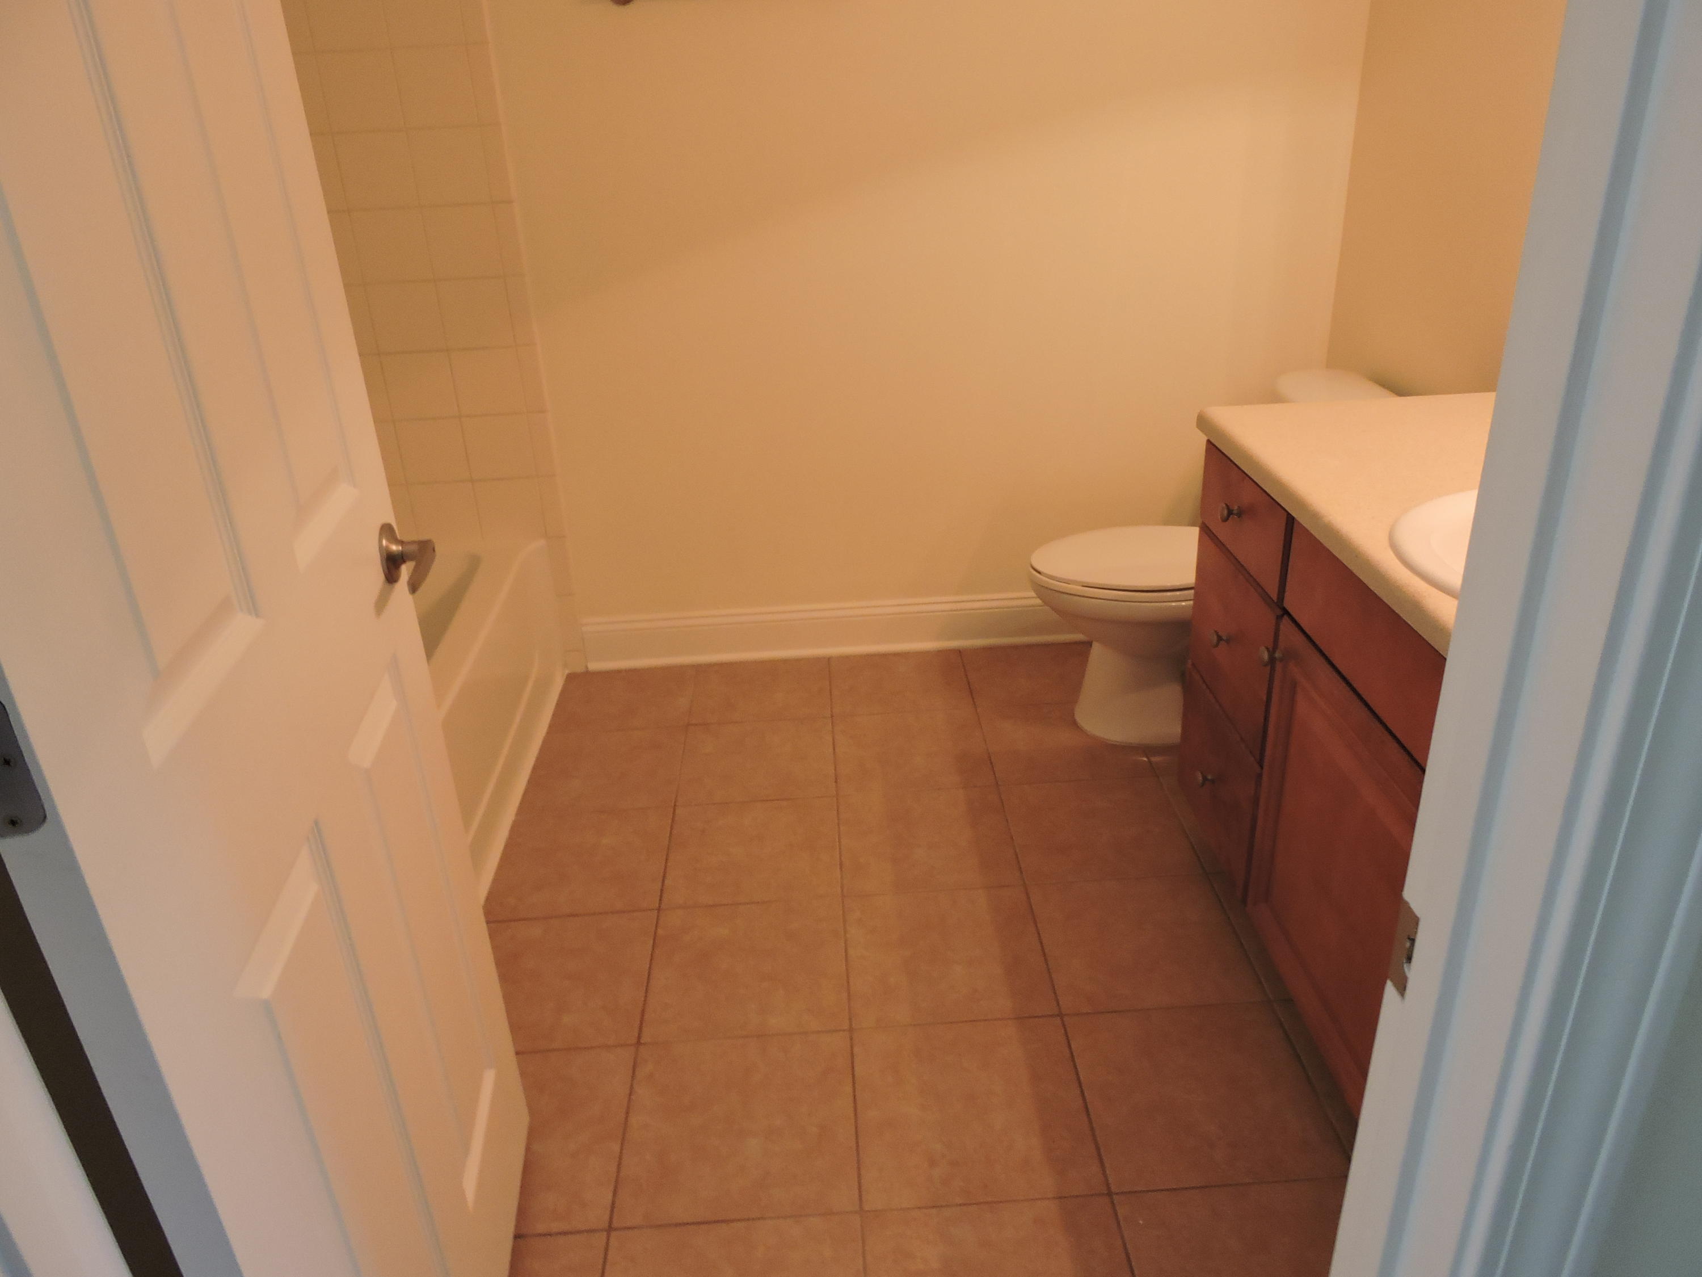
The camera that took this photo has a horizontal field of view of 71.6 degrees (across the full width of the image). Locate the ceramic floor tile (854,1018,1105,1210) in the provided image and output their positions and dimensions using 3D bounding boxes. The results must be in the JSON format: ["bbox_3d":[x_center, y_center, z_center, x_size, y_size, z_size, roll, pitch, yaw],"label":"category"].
[{"bbox_3d":[0.175,0.681,1.714,0.330,0.010,0.330,-3,26,-1],"label":"ceramic floor tile"}]

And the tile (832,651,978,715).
[{"bbox_3d":[0.119,0.110,2.924,0.327,0.010,0.321,-3,25,-1],"label":"tile"}]

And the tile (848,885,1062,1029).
[{"bbox_3d":[0.162,0.537,2.018,0.327,0.010,0.327,-3,25,-1],"label":"tile"}]

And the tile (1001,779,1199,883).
[{"bbox_3d":[0.479,0.375,2.318,0.330,0.010,0.330,-3,26,-1],"label":"tile"}]

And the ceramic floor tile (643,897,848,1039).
[{"bbox_3d":[-0.173,0.558,2.006,0.330,0.010,0.330,-3,26,-1],"label":"ceramic floor tile"}]

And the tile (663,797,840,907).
[{"bbox_3d":[-0.187,0.414,2.314,0.327,0.010,0.327,-3,25,-1],"label":"tile"}]

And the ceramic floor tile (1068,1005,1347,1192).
[{"bbox_3d":[0.508,0.661,1.721,0.330,0.010,0.330,-3,26,-1],"label":"ceramic floor tile"}]

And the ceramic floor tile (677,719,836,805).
[{"bbox_3d":[-0.201,0.271,2.617,0.327,0.010,0.327,-3,25,-1],"label":"ceramic floor tile"}]

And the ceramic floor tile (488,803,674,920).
[{"bbox_3d":[-0.521,0.433,2.308,0.327,0.010,0.327,-3,25,-1],"label":"ceramic floor tile"}]

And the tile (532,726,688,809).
[{"bbox_3d":[-0.536,0.292,2.596,0.330,0.010,0.330,-3,26,-1],"label":"tile"}]

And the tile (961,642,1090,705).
[{"bbox_3d":[0.454,0.091,2.930,0.327,0.010,0.321,-3,25,-1],"label":"tile"}]

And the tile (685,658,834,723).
[{"bbox_3d":[-0.217,0.133,2.893,0.330,0.010,0.309,-3,26,-1],"label":"tile"}]

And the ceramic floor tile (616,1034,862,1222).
[{"bbox_3d":[-0.159,0.700,1.709,0.327,0.010,0.327,-3,25,-1],"label":"ceramic floor tile"}]

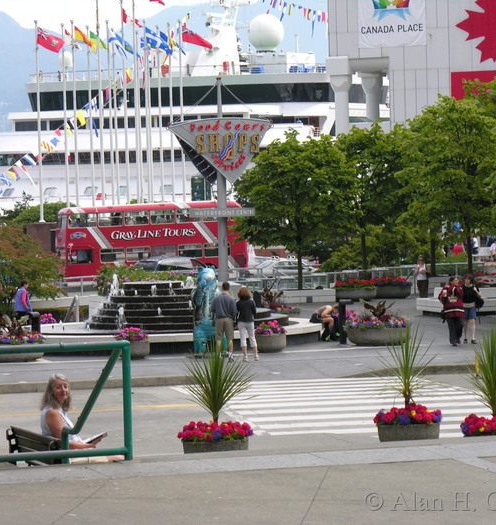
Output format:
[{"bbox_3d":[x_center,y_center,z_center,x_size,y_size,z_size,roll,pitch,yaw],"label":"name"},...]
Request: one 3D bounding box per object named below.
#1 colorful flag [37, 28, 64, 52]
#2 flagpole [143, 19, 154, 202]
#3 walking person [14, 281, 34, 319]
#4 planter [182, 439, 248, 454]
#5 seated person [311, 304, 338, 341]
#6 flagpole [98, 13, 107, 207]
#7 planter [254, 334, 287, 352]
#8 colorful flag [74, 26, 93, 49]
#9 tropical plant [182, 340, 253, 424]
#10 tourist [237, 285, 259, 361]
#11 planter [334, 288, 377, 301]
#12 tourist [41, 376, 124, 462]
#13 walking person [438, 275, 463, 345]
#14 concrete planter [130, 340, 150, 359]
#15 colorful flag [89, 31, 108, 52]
[{"bbox_3d":[-11.914,-13.392,172.000,1.700,1.400,0.300,-2,1,0],"label":"colorful flag"},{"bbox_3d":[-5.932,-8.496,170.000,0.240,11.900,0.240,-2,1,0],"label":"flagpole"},{"bbox_3d":[-5.892,1.310,75.000,0.420,1.650,0.500,-2,1,-25],"label":"walking person"},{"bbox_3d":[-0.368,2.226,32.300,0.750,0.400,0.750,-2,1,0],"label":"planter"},{"bbox_3d":[1.939,1.511,71.800,0.720,0.920,0.500,-1,2,18],"label":"seated person"},{"bbox_3d":[-8.747,-9.122,170.000,0.150,13.200,0.150,-1,2,0],"label":"flagpole"},{"bbox_3d":[0.544,1.948,69.000,0.770,0.460,0.770,-2,1,0],"label":"planter"},{"bbox_3d":[-9.289,-12.698,162.000,1.150,1.350,0.350,-2,1,-6],"label":"colorful flag"},{"bbox_3d":[-0.298,1.228,29.300,0.720,0.860,0.700,-2,1,0],"label":"tropical plant"},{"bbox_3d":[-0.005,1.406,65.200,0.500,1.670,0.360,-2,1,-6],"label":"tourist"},{"bbox_3d":[3.579,1.077,94.500,1.400,0.450,0.800,-1,2,17],"label":"planter"},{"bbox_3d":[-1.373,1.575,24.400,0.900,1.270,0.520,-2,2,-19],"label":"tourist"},{"bbox_3d":[4.829,1.160,67.500,0.600,1.660,0.420,-1,1,5],"label":"walking person"},{"bbox_3d":[-2.632,2.042,66.700,0.740,0.470,0.740,-1,2,0],"label":"concrete planter"},{"bbox_3d":[-8.928,-13.331,172.000,1.400,1.300,0.400,-2,2,-11],"label":"colorful flag"}]

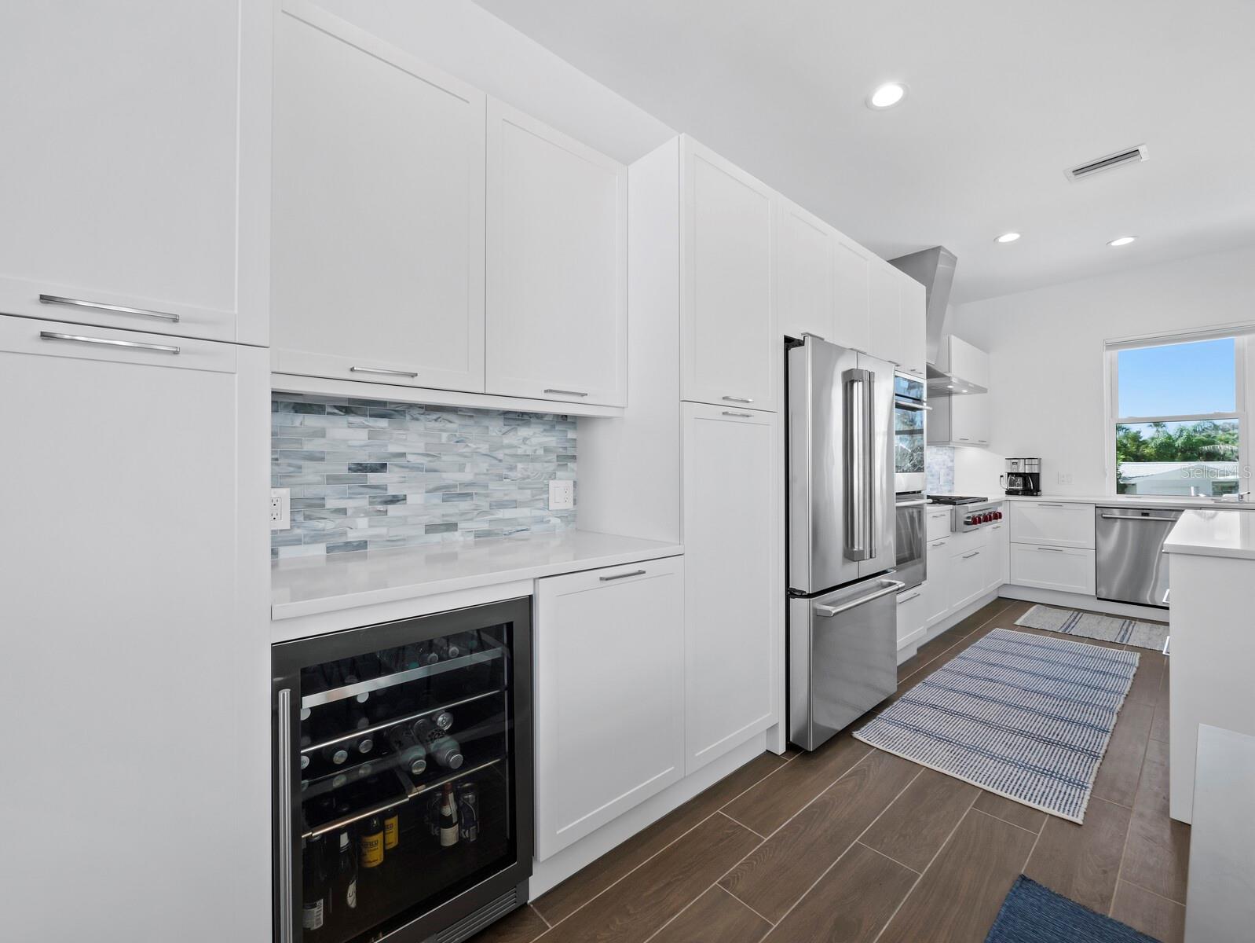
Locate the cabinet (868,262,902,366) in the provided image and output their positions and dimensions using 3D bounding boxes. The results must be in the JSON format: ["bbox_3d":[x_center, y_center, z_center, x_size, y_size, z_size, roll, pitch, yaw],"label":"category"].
[{"bbox_3d":[1.358,-0.929,3.198,0.405,0.585,0.560,0,0,-41],"label":"cabinet"}]

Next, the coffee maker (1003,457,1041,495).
[{"bbox_3d":[3.984,0.060,5.104,0.260,0.377,0.271,0,0,-41],"label":"coffee maker"}]

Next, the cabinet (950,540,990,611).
[{"bbox_3d":[2.618,0.864,4.389,0.911,0.440,0.601,0,0,-41],"label":"cabinet"}]

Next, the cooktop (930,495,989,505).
[{"bbox_3d":[2.637,0.264,4.364,0.899,0.064,0.570,0,0,-41],"label":"cooktop"}]

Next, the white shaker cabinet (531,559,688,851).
[{"bbox_3d":[-0.217,0.699,1.845,0.596,0.792,0.600,0,0,-41],"label":"white shaker cabinet"}]

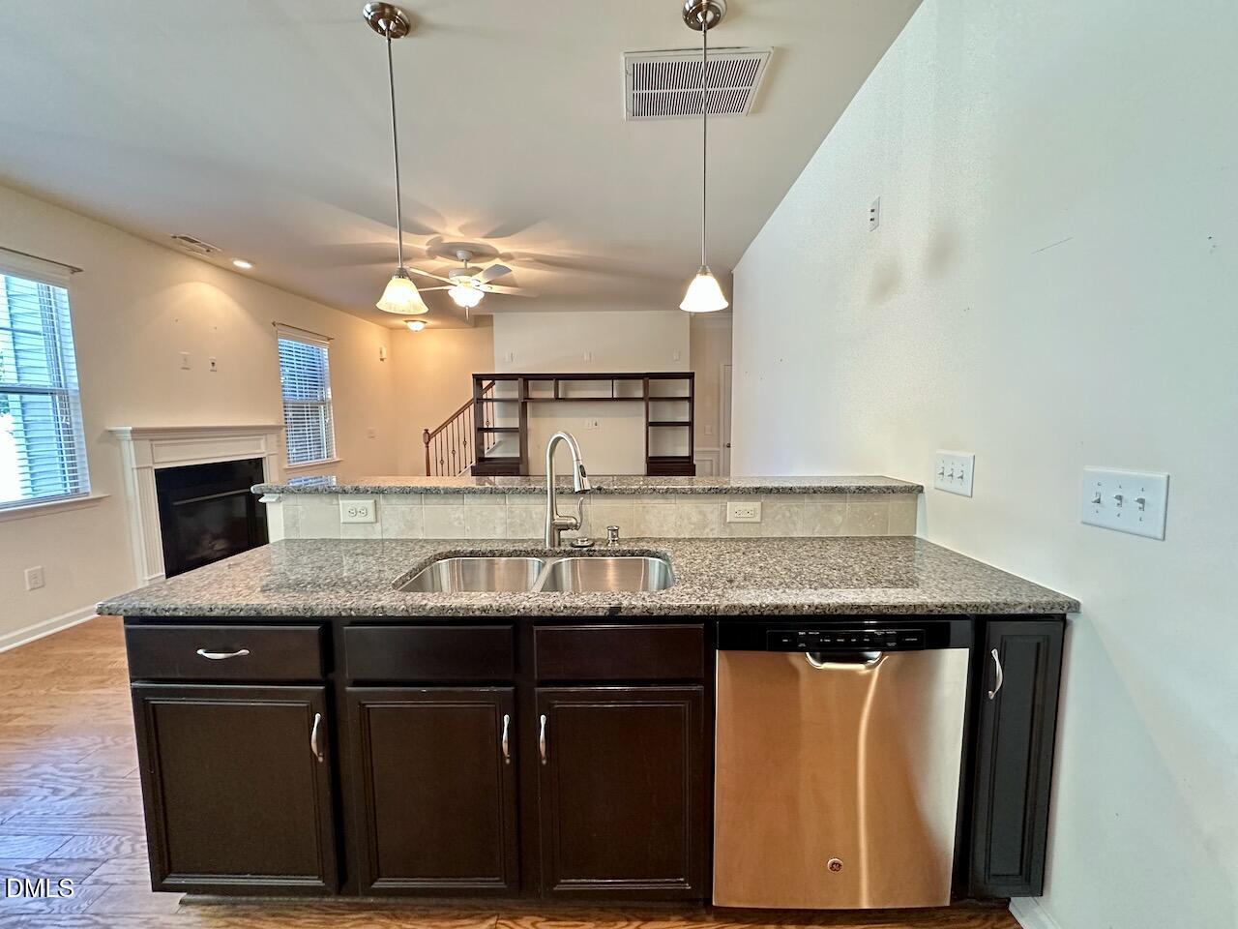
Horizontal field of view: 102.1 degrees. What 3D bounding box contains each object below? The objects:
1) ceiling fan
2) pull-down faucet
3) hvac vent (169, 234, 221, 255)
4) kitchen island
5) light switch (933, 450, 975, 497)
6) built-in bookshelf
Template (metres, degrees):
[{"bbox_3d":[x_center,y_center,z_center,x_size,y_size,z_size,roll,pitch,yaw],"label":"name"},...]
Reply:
[{"bbox_3d":[-1.336,-1.599,4.361,1.247,0.475,1.247,0,5,1],"label":"ceiling fan"},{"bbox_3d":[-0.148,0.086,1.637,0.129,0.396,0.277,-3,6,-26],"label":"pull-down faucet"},{"bbox_3d":[-3.464,-1.777,4.059,0.218,0.025,0.396,0,5,1],"label":"hvac vent"},{"bbox_3d":[-0.078,0.748,1.535,2.285,0.905,0.668,0,5,1],"label":"kitchen island"},{"bbox_3d":[1.053,0.027,1.589,0.016,0.124,0.176,0,5,1],"label":"light switch"},{"bbox_3d":[-0.441,-0.220,6.594,2.841,1.913,0.475,0,5,1],"label":"built-in bookshelf"}]

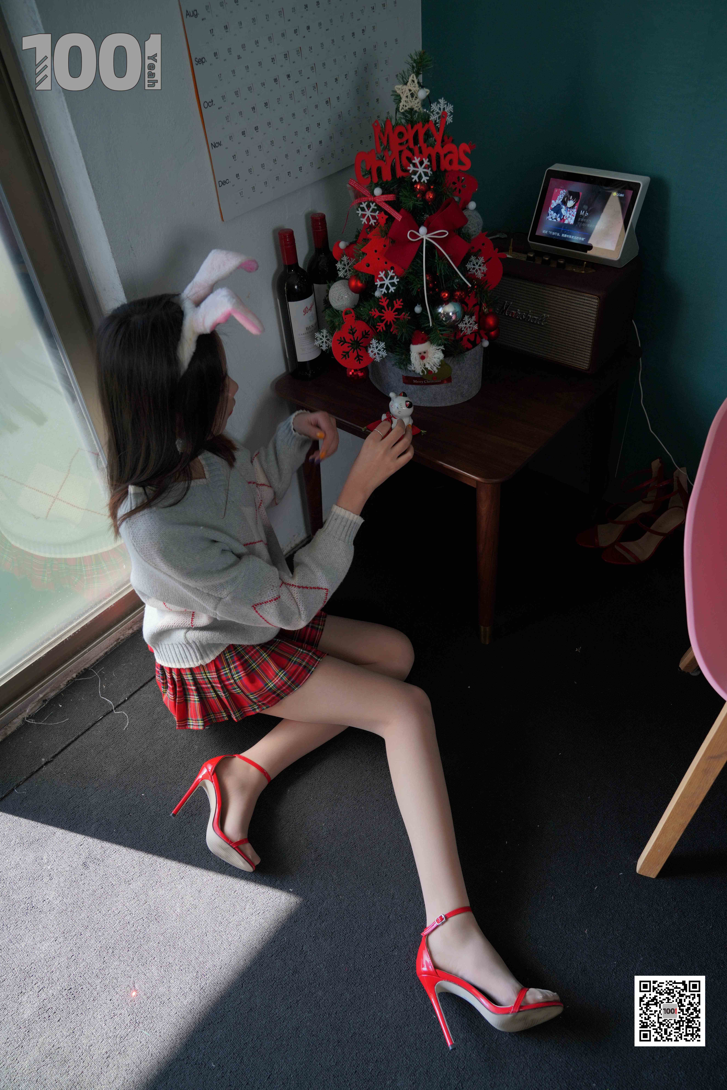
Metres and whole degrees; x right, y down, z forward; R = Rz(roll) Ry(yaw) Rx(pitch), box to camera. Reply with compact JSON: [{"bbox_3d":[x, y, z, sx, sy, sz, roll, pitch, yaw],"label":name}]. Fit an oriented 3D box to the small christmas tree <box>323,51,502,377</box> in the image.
[{"bbox_3d":[0.116,-0.594,1.340,0.360,0.546,0.340,3,44,9],"label":"small christmas tree"}]

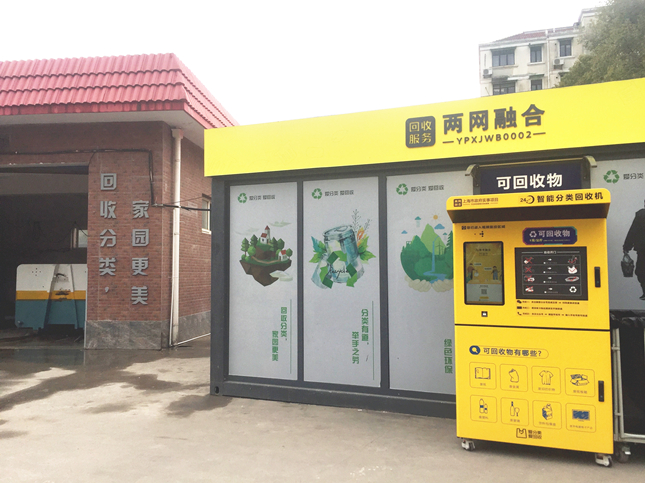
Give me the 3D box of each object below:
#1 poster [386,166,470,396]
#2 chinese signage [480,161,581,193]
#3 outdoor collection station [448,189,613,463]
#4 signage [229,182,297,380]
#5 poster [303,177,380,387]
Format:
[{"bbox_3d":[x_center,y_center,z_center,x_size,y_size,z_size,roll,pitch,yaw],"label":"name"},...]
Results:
[{"bbox_3d":[1.104,0.406,5.545,0.886,2.240,0.030,-1,-3,22],"label":"poster"},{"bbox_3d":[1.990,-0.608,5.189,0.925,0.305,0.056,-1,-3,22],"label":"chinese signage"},{"bbox_3d":[1.720,0.686,4.506,1.165,2.074,1.030,-1,-3,22],"label":"outdoor collection station"},{"bbox_3d":[-0.697,0.451,6.275,0.886,2.240,0.030,-1,-3,22],"label":"signage"},{"bbox_3d":[0.196,0.429,5.913,0.886,2.240,0.030,-1,-3,22],"label":"poster"}]

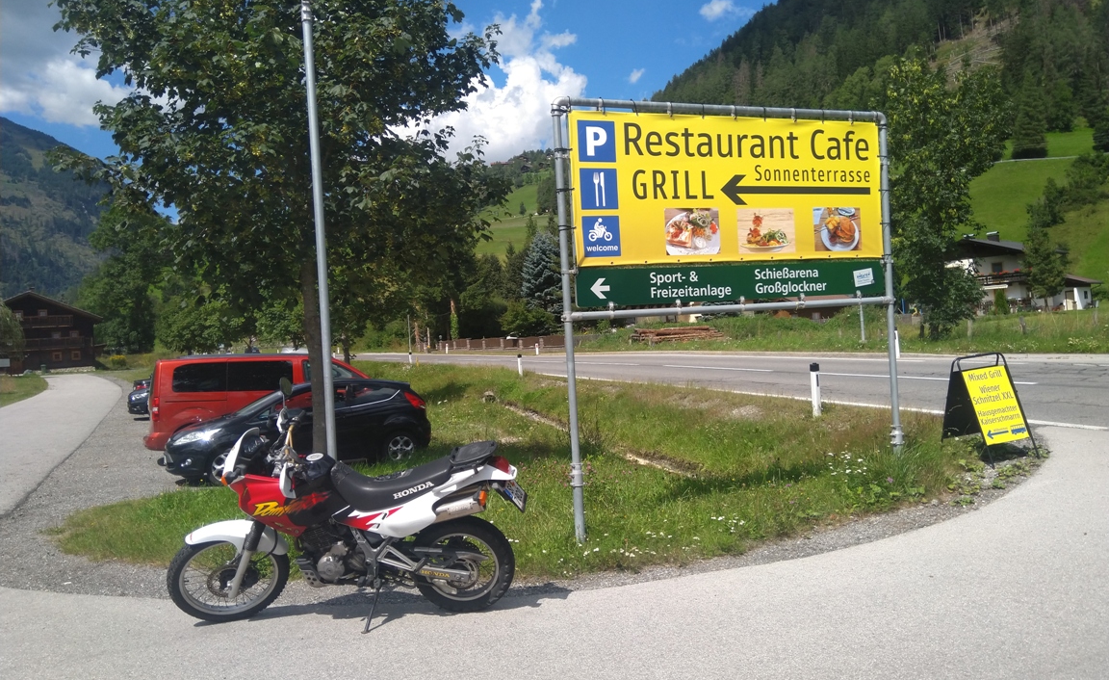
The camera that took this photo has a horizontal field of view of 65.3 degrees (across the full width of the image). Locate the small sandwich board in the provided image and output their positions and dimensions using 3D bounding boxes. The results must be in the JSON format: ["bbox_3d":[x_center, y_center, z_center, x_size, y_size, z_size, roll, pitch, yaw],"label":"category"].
[{"bbox_3d":[3.820,0.600,7.650,0.510,0.920,0.620,-6,1,-18],"label":"small sandwich board"}]

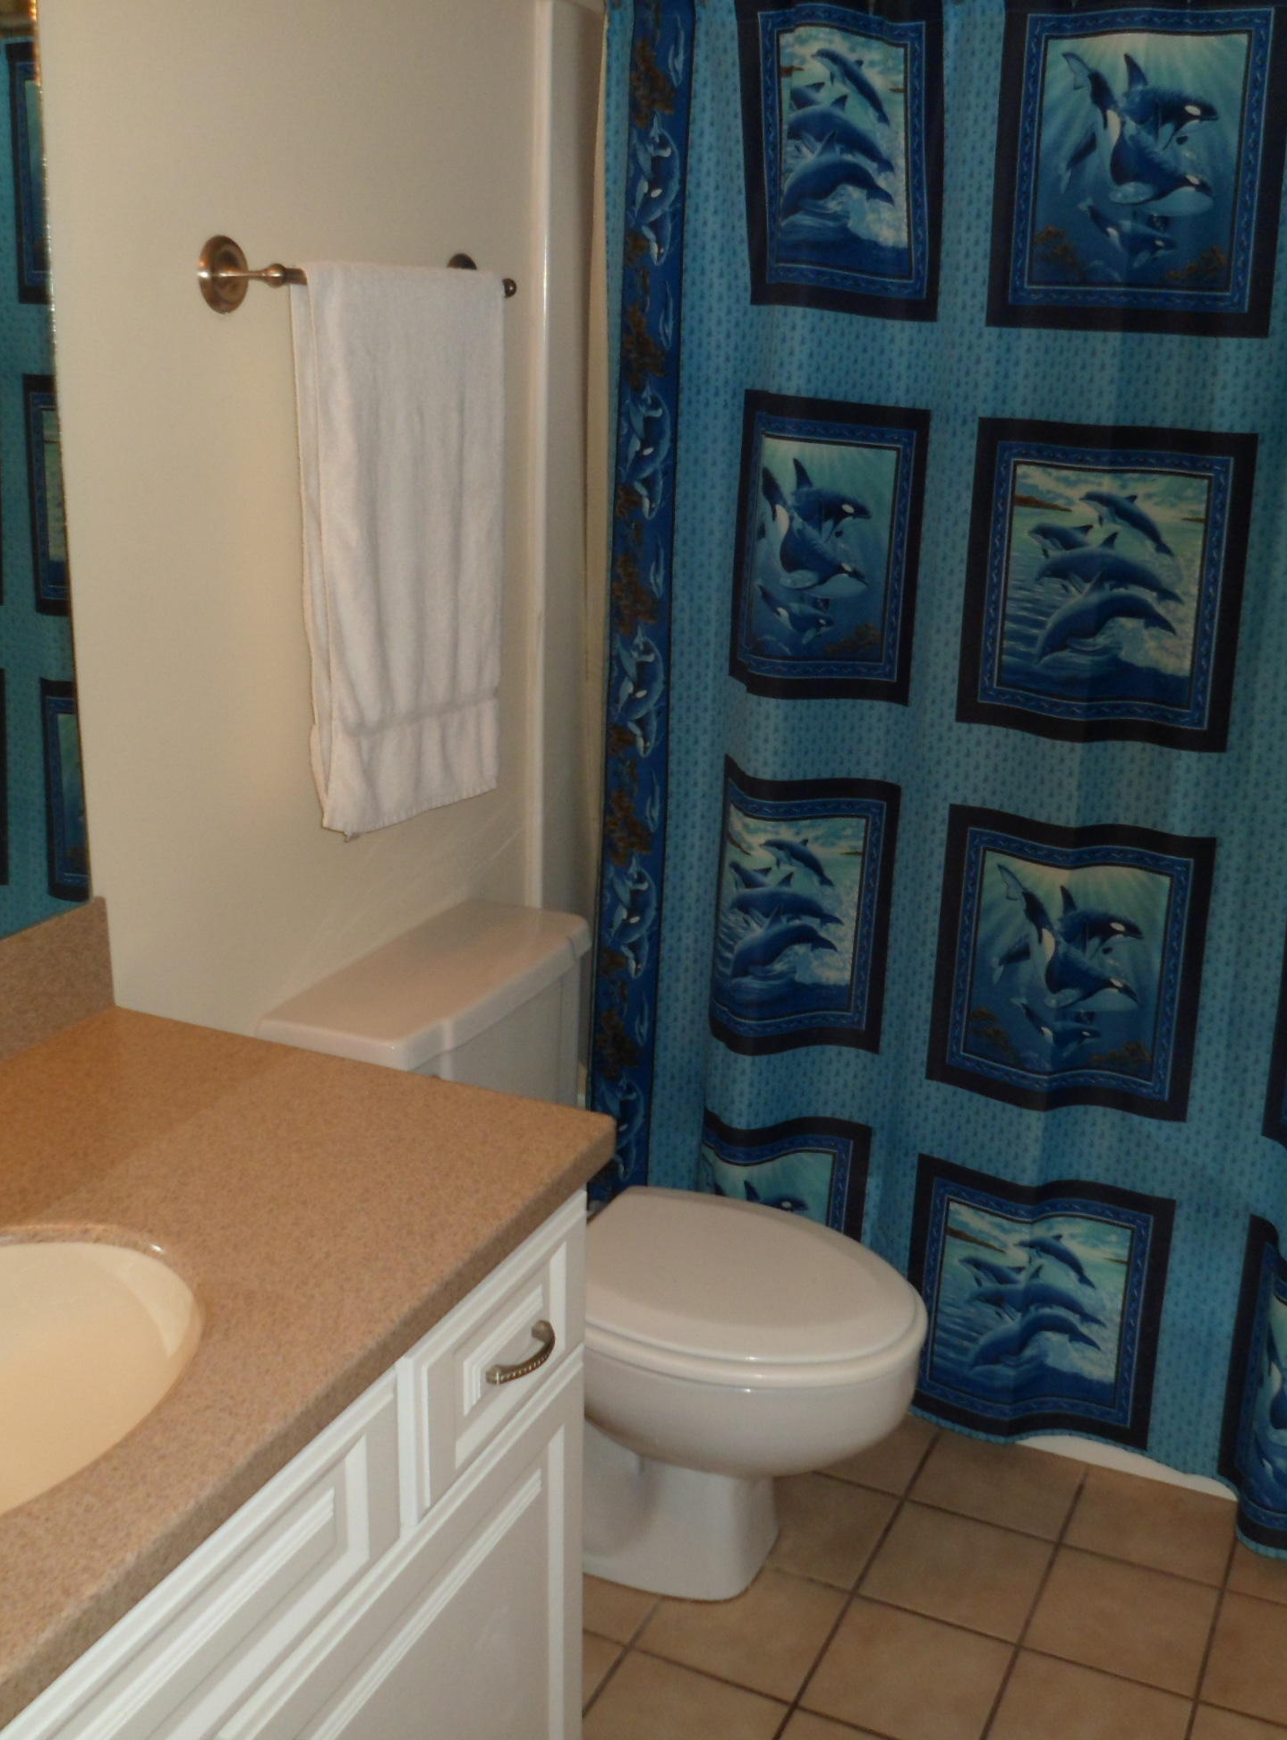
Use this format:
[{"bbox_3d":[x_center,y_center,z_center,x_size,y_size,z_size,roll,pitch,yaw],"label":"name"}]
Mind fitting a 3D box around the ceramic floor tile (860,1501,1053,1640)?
[{"bbox_3d":[0.398,0.880,2.185,0.203,0.010,0.203,9,19,24],"label":"ceramic floor tile"}]

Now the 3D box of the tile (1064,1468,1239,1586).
[{"bbox_3d":[0.671,0.856,2.281,0.203,0.010,0.193,9,19,24],"label":"tile"}]

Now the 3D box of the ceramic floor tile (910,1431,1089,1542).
[{"bbox_3d":[0.485,0.828,2.362,0.203,0.010,0.193,9,19,24],"label":"ceramic floor tile"}]

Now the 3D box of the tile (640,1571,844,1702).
[{"bbox_3d":[0.121,0.905,2.087,0.203,0.010,0.203,9,19,24],"label":"tile"}]

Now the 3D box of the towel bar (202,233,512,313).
[{"bbox_3d":[-0.283,-0.639,1.893,0.083,0.074,0.530,9,19,24],"label":"towel bar"}]

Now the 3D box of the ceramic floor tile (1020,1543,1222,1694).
[{"bbox_3d":[0.583,0.907,2.104,0.203,0.010,0.203,9,19,24],"label":"ceramic floor tile"}]

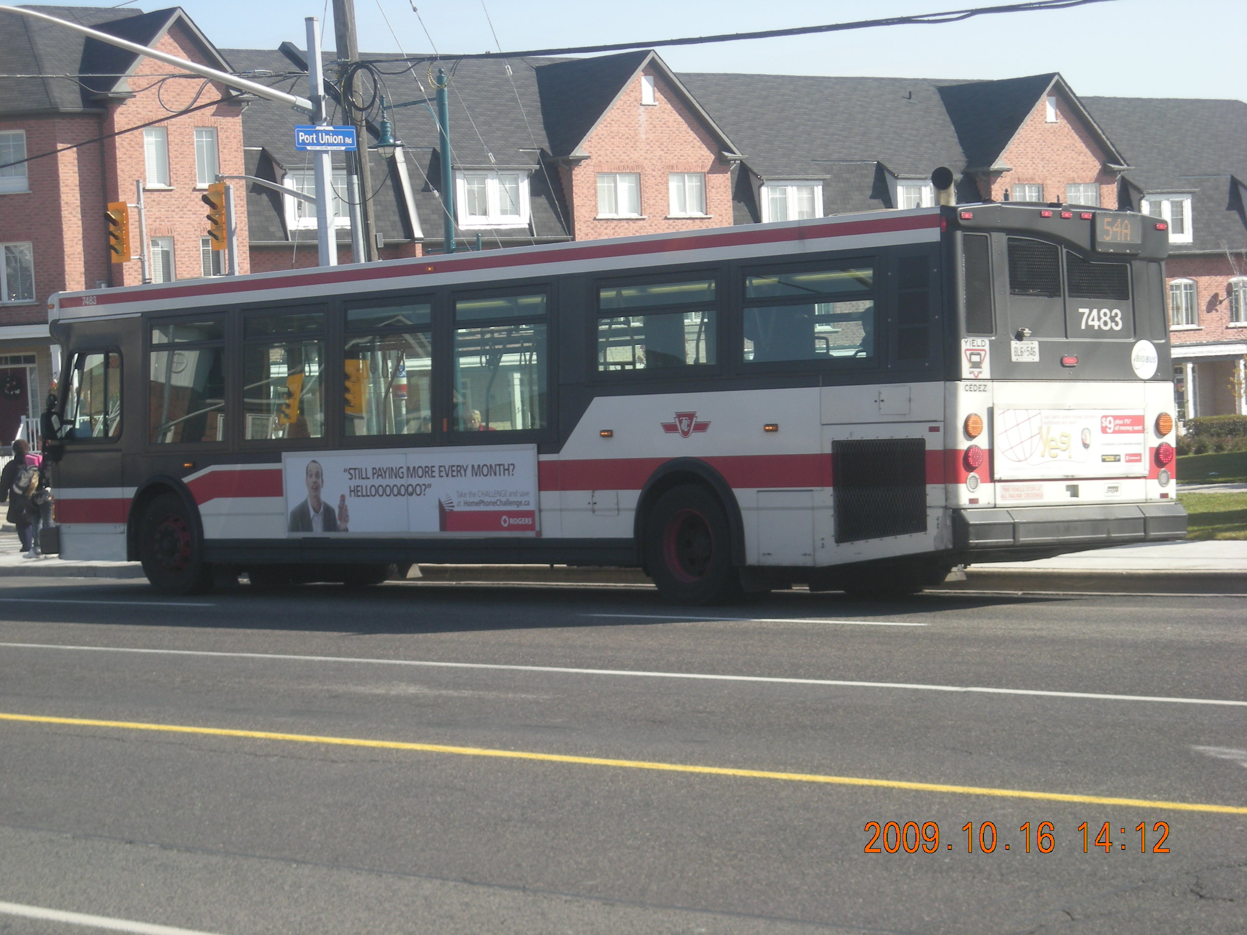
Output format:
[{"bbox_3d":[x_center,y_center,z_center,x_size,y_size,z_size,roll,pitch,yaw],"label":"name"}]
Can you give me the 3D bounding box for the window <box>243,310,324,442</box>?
[{"bbox_3d":[-3.080,-0.833,30.803,0.050,1.140,1.260,0,-1,-42],"label":"window"}]

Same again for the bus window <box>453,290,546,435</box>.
[{"bbox_3d":[-1.026,-0.876,28.497,0.050,1.130,1.240,0,-1,-42],"label":"bus window"}]

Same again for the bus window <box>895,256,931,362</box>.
[{"bbox_3d":[2.143,-1.165,24.934,0.050,0.765,0.365,0,-1,-42],"label":"bus window"}]

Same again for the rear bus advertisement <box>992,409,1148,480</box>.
[{"bbox_3d":[3.397,-0.190,25.504,1.750,0.540,0.040,-1,0,-42],"label":"rear bus advertisement"}]

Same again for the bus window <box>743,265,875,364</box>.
[{"bbox_3d":[1.430,-1.178,26.247,0.060,0.700,1.420,-1,0,-43],"label":"bus window"}]

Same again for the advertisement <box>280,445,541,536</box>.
[{"bbox_3d":[-1.894,0.225,29.448,0.040,0.770,3.580,-1,0,-42],"label":"advertisement"}]

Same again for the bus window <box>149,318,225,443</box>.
[{"bbox_3d":[-4.173,-0.810,32.343,0.060,1.160,1.250,-1,0,-43],"label":"bus window"}]

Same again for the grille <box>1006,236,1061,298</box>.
[{"bbox_3d":[3.108,-1.515,25.732,0.610,0.430,0.050,-1,0,-43],"label":"grille"}]

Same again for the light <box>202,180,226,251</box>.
[{"bbox_3d":[-6.622,-4.075,55.000,0.370,1.110,0.430,-4,2,-43],"label":"light"}]

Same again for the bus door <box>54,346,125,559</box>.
[{"bbox_3d":[-5.285,-0.132,33.581,0.090,2.040,1.220,-1,0,-43],"label":"bus door"}]

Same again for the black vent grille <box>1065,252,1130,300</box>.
[{"bbox_3d":[3.638,-1.468,26.007,0.720,0.355,0.050,-1,0,-42],"label":"black vent grille"}]

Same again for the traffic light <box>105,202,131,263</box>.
[{"bbox_3d":[-9.023,-4.198,60.487,0.400,1.070,0.550,-3,1,-42],"label":"traffic light"}]

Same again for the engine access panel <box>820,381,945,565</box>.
[{"bbox_3d":[1.943,0.049,25.182,0.060,1.340,1.330,-1,0,-42],"label":"engine access panel"}]

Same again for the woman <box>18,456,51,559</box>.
[{"bbox_3d":[-7.687,0.521,44.200,0.420,1.340,0.420,-4,2,-43],"label":"woman"}]

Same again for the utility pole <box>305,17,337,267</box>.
[{"bbox_3d":[-4.677,-3.305,53.300,0.270,7.580,0.270,-4,2,-43],"label":"utility pole"}]

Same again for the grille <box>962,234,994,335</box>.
[{"bbox_3d":[2.600,-1.341,24.883,0.290,0.730,0.050,-1,-2,-42],"label":"grille"}]

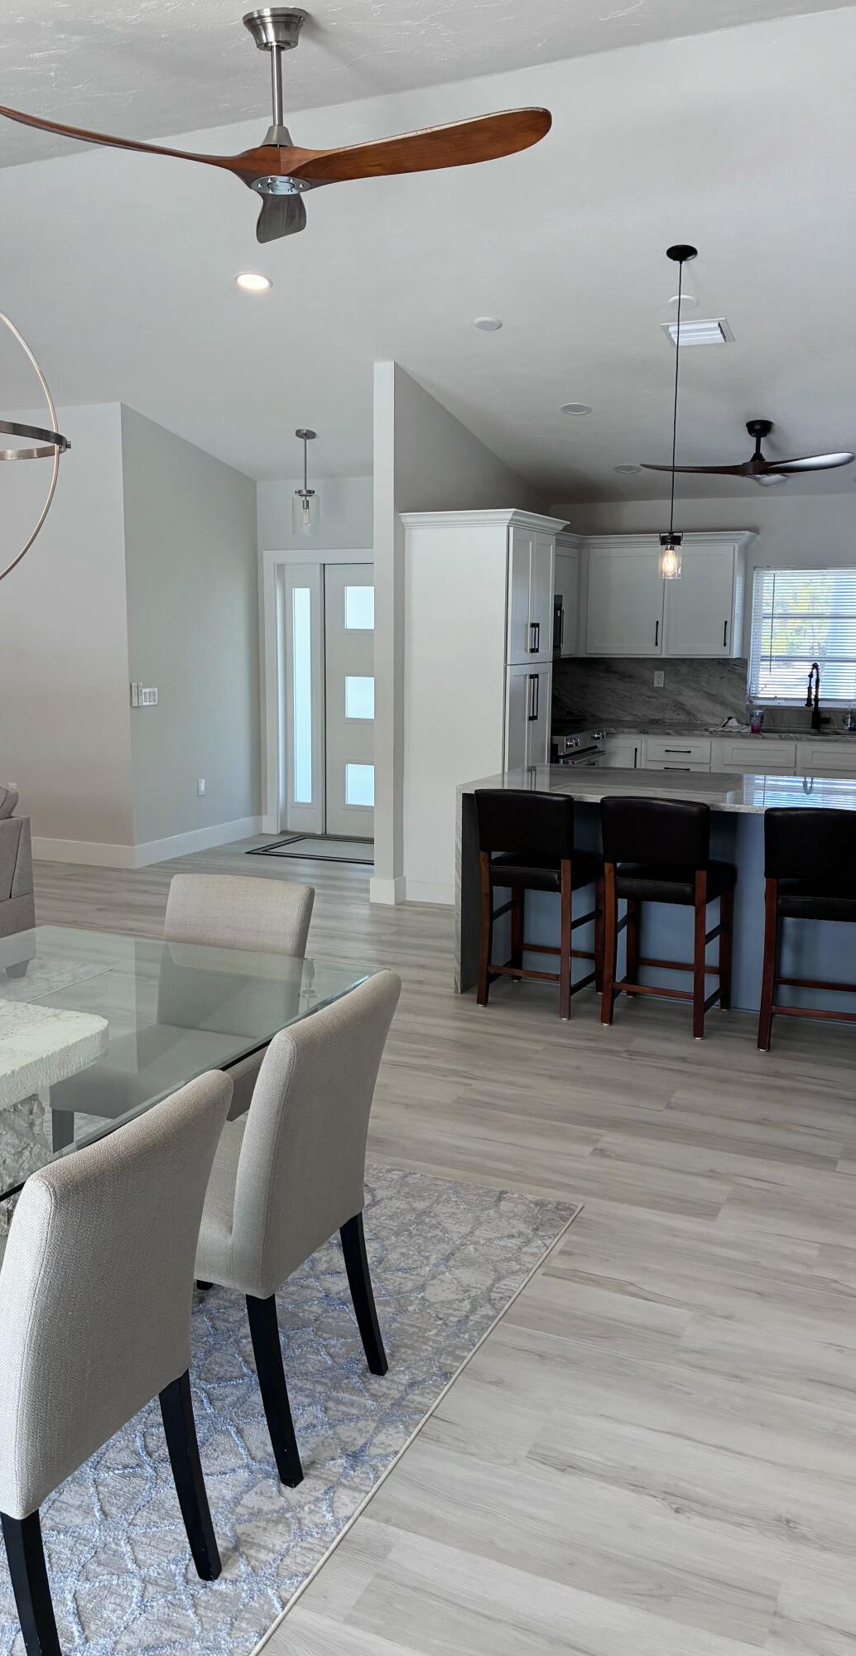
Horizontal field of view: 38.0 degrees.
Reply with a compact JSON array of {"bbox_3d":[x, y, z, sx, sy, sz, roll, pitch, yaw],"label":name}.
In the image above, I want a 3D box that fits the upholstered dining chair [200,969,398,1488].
[{"bbox_3d":[-0.409,0.734,2.508,0.570,0.895,0.450,5,10,24],"label":"upholstered dining chair"}]

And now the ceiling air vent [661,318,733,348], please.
[{"bbox_3d":[1.301,-2.363,5.982,0.305,0.030,0.255,5,-2,24],"label":"ceiling air vent"}]

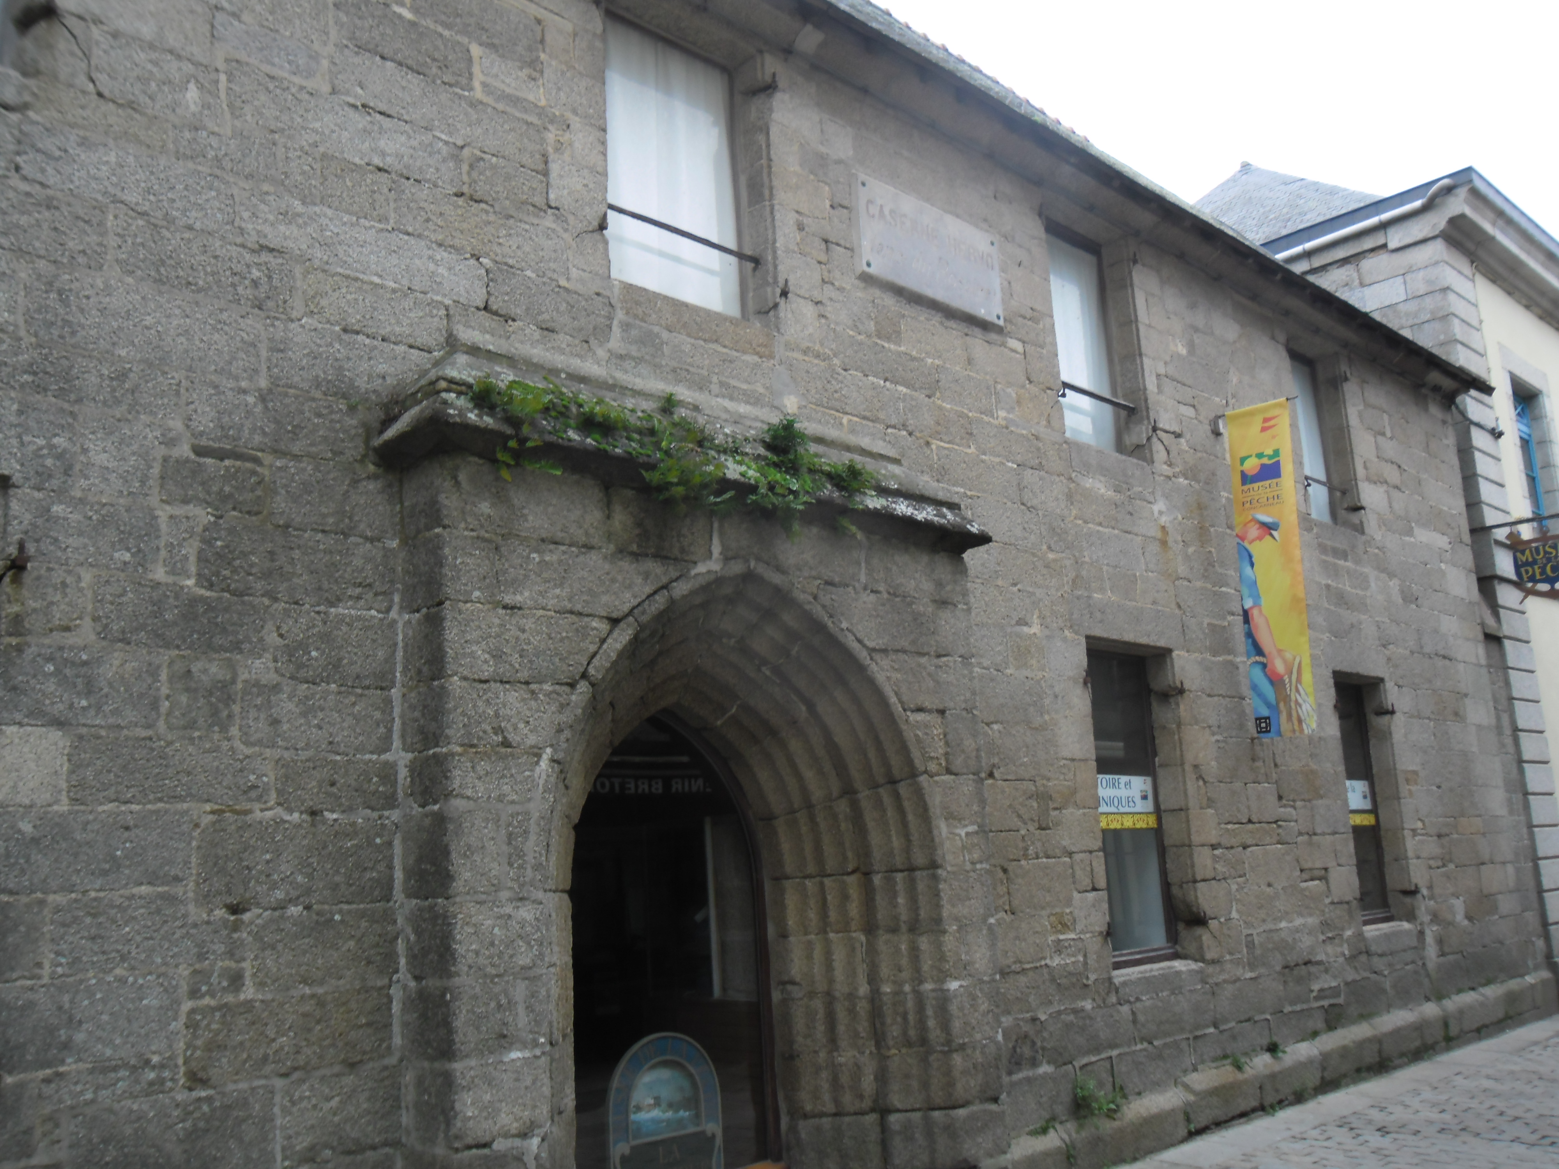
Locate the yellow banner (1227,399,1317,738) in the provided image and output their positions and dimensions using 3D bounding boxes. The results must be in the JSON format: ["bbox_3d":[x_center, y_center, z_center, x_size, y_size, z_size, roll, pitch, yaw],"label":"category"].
[{"bbox_3d":[3.170,-0.114,9.277,0.420,2.170,0.030,-12,-14,43],"label":"yellow banner"}]

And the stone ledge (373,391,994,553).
[{"bbox_3d":[-0.208,-0.421,6.479,0.450,0.240,3.360,-14,-16,42],"label":"stone ledge"}]

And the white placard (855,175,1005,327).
[{"bbox_3d":[0.792,-1.722,7.534,0.060,0.520,1.170,-12,-14,43],"label":"white placard"}]

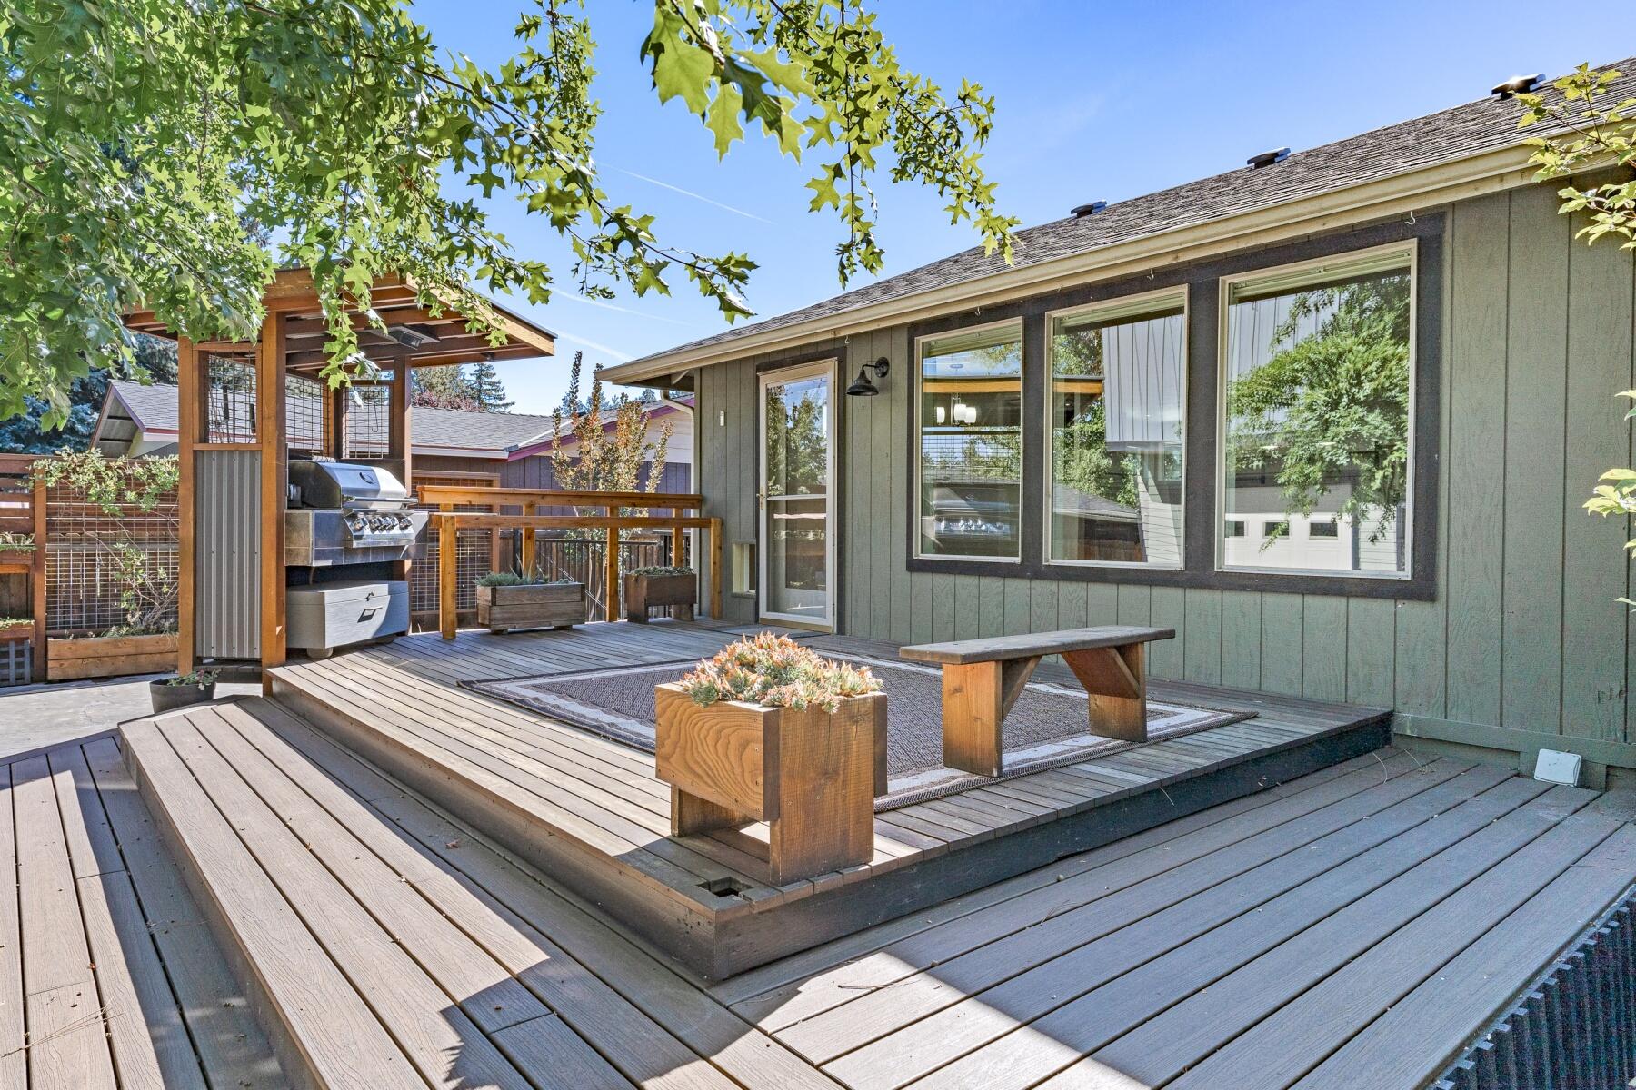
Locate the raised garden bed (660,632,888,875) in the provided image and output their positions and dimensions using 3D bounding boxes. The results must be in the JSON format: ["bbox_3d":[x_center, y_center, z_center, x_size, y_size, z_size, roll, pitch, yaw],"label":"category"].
[{"bbox_3d":[-0.126,0.541,2.379,0.378,0.490,0.493,0,1,-39],"label":"raised garden bed"}]

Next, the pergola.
[{"bbox_3d":[-2.986,-0.367,5.985,1.728,2.424,2.175,0,1,6],"label":"pergola"}]

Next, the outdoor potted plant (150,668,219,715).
[{"bbox_3d":[-3.630,0.865,5.220,0.330,0.300,0.330,0,1,0],"label":"outdoor potted plant"}]

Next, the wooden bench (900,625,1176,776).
[{"bbox_3d":[0.848,0.557,3.356,1.219,0.432,0.288,0,1,-38],"label":"wooden bench"}]

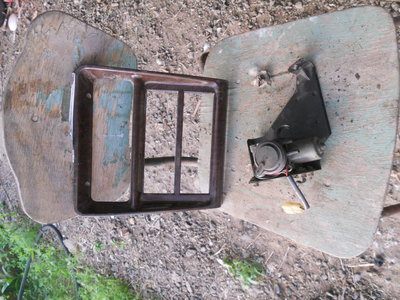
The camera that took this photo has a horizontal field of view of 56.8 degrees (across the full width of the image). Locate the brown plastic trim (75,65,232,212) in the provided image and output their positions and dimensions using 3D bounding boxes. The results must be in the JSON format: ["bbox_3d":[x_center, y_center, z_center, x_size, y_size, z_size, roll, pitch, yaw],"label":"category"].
[{"bbox_3d":[-0.085,-0.013,0.653,0.050,0.262,0.235,-165,77,-69],"label":"brown plastic trim"}]

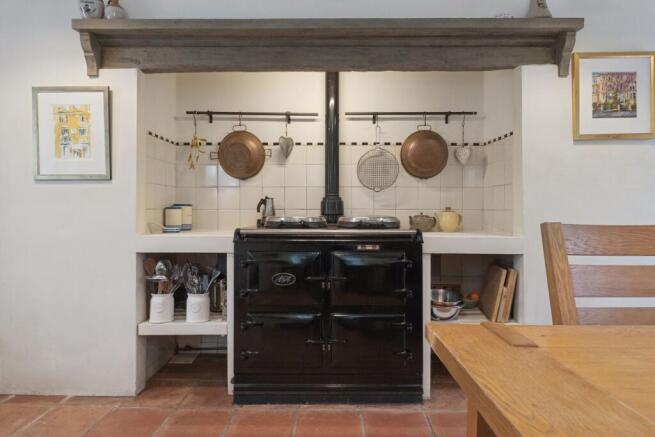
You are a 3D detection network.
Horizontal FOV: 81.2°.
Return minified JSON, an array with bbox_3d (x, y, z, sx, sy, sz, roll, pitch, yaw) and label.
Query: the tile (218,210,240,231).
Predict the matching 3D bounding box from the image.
[{"bbox_3d":[-0.668,0.014,2.605,0.151,0.143,0.010,0,1,0],"label":"tile"}]

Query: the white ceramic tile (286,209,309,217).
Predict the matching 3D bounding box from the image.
[{"bbox_3d":[-0.214,0.017,2.610,0.150,0.150,0.010,0,1,0],"label":"white ceramic tile"}]

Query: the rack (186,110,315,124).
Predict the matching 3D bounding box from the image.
[{"bbox_3d":[-0.497,-0.677,2.560,0.880,0.072,0.085,0,1,0],"label":"rack"}]

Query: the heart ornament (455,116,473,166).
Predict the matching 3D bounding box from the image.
[{"bbox_3d":[0.932,-0.528,2.620,0.118,0.340,0.035,0,1,0],"label":"heart ornament"}]

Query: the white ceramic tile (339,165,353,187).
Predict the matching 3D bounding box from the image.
[{"bbox_3d":[0.091,-0.297,2.676,0.153,0.153,0.010,0,1,0],"label":"white ceramic tile"}]

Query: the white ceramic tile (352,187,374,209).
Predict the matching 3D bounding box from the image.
[{"bbox_3d":[0.243,-0.137,2.630,0.151,0.157,0.010,0,1,0],"label":"white ceramic tile"}]

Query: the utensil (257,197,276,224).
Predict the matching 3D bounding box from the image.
[{"bbox_3d":[-0.387,-0.044,2.430,0.125,0.190,0.095,0,1,0],"label":"utensil"}]

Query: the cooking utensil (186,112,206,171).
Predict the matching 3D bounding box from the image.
[{"bbox_3d":[-0.864,-0.512,2.540,0.130,0.385,0.050,0,1,0],"label":"cooking utensil"}]

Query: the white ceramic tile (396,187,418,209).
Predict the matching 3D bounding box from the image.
[{"bbox_3d":[0.546,-0.135,2.605,0.151,0.153,0.010,0,1,0],"label":"white ceramic tile"}]

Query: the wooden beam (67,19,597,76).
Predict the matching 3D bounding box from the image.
[{"bbox_3d":[0.005,-0.870,2.005,2.560,0.253,0.200,0,1,0],"label":"wooden beam"}]

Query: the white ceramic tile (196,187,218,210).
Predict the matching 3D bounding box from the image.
[{"bbox_3d":[-0.824,-0.135,2.610,0.150,0.150,0.010,0,1,0],"label":"white ceramic tile"}]

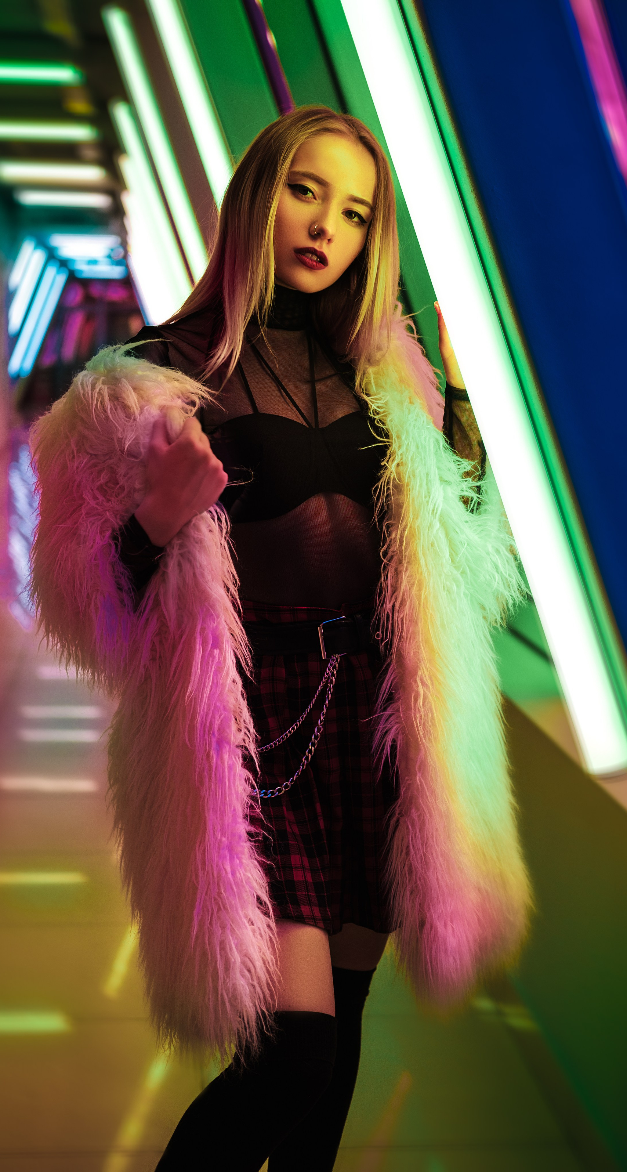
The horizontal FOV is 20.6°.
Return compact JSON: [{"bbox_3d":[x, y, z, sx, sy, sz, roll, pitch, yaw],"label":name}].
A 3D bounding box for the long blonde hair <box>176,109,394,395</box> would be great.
[{"bbox_3d":[-0.031,-0.408,2.070,0.250,0.330,0.240,6,9,-20],"label":"long blonde hair"}]

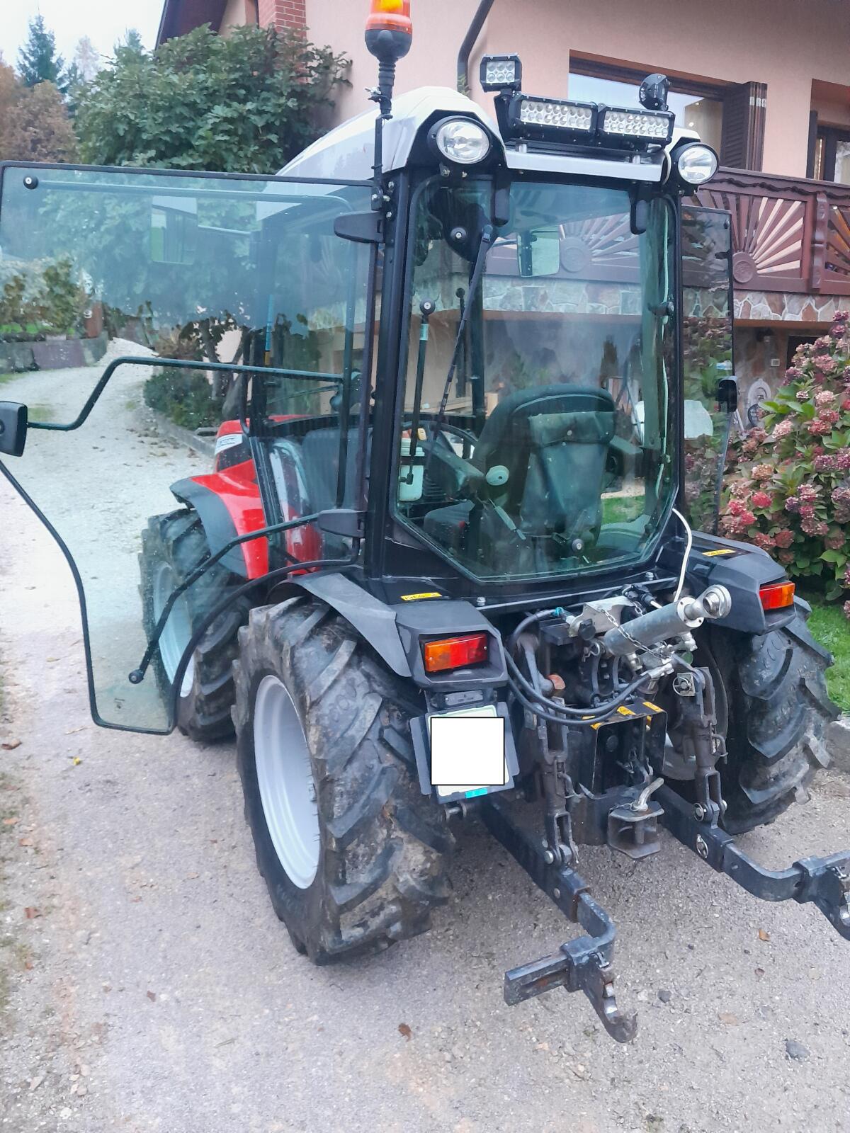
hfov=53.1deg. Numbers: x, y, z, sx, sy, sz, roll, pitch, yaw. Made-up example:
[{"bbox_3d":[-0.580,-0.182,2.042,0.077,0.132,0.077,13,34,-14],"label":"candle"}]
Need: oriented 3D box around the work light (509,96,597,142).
[{"bbox_3d":[0.307,-1.115,2.110,0.234,0.080,0.065,-7,23,-24],"label":"work light"}]

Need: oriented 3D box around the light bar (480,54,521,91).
[{"bbox_3d":[0.184,-1.183,2.048,0.097,0.080,0.065,0,20,7],"label":"light bar"}]

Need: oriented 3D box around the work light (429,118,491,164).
[{"bbox_3d":[0.080,-1.016,2.047,0.148,0.105,0.080,-6,21,-20],"label":"work light"}]

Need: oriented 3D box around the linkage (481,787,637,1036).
[{"bbox_3d":[0.220,0.854,2.163,0.345,0.240,0.850,-7,13,-24],"label":"linkage"}]

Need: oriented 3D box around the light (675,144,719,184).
[{"bbox_3d":[0.719,-1.099,2.340,0.148,0.105,0.080,-9,22,-29],"label":"light"}]

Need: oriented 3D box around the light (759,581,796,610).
[{"bbox_3d":[0.998,0.086,2.451,0.158,0.066,0.042,-7,13,-24],"label":"light"}]

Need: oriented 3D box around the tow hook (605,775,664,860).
[{"bbox_3d":[0.570,0.678,2.312,0.105,0.168,0.130,-7,13,-24],"label":"tow hook"}]

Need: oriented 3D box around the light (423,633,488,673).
[{"bbox_3d":[0.070,0.206,2.027,0.158,0.066,0.042,-7,13,-24],"label":"light"}]

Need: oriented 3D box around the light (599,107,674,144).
[{"bbox_3d":[0.528,-1.142,2.205,0.234,0.080,0.065,-7,23,-24],"label":"light"}]

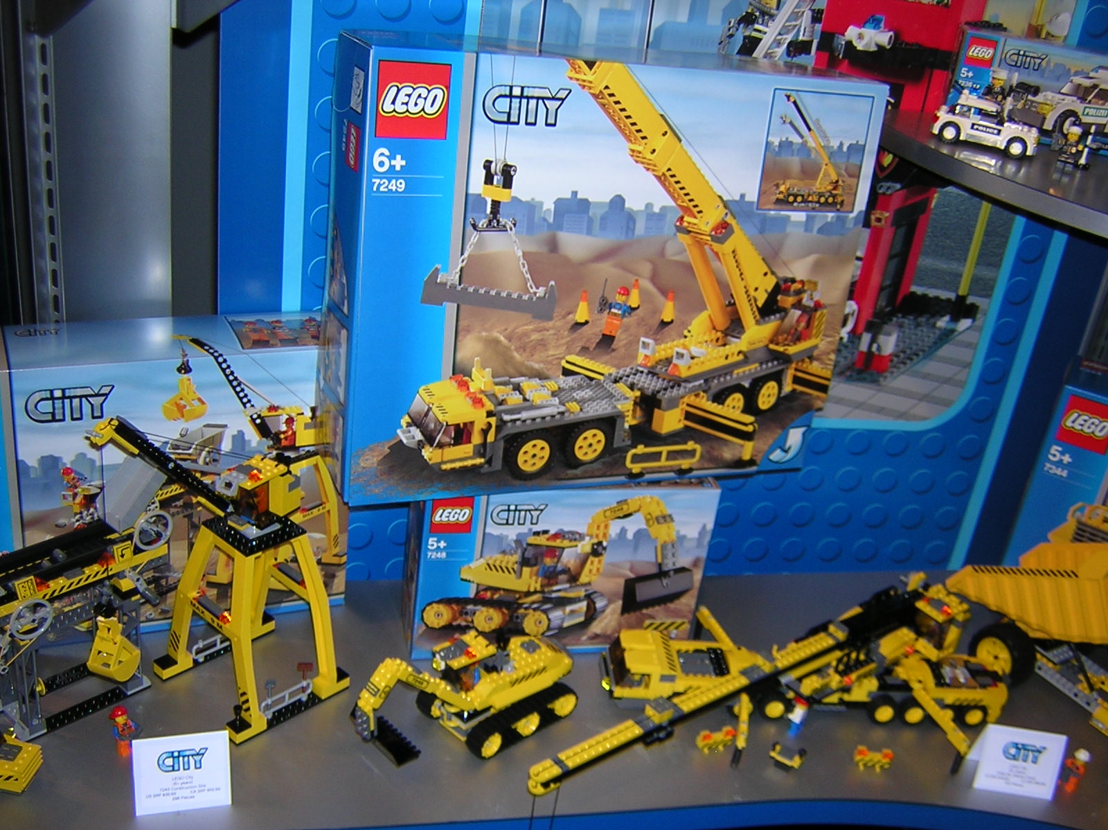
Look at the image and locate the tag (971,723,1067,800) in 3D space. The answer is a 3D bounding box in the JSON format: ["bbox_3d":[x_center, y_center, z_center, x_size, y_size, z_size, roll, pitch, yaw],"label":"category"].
[{"bbox_3d":[0.434,0.319,1.081,0.073,0.059,0.039,9,25,2],"label":"tag"}]

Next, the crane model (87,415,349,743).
[{"bbox_3d":[-0.292,0.119,0.986,0.129,0.314,0.211,27,31,34],"label":"crane model"}]

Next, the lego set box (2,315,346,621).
[{"bbox_3d":[-0.391,0.062,1.105,0.373,0.290,0.097,-6,29,-26],"label":"lego set box"}]

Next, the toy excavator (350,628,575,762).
[{"bbox_3d":[-0.070,0.243,1.046,0.207,0.098,0.090,-16,34,-41],"label":"toy excavator"}]

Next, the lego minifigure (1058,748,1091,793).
[{"bbox_3d":[0.494,0.335,1.087,0.026,0.043,0.019,23,29,29],"label":"lego minifigure"}]

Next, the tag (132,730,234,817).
[{"bbox_3d":[-0.301,0.285,0.936,0.073,0.059,0.039,-1,27,-19],"label":"tag"}]

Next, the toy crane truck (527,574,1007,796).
[{"bbox_3d":[0.214,0.231,1.098,0.501,0.146,0.226,2,26,-12],"label":"toy crane truck"}]

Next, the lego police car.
[{"bbox_3d":[0.412,-0.274,1.084,0.098,0.046,0.038,22,29,27],"label":"lego police car"}]

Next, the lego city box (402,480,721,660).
[{"bbox_3d":[0.003,0.140,1.170,0.291,0.194,0.079,1,26,-15],"label":"lego city box"}]

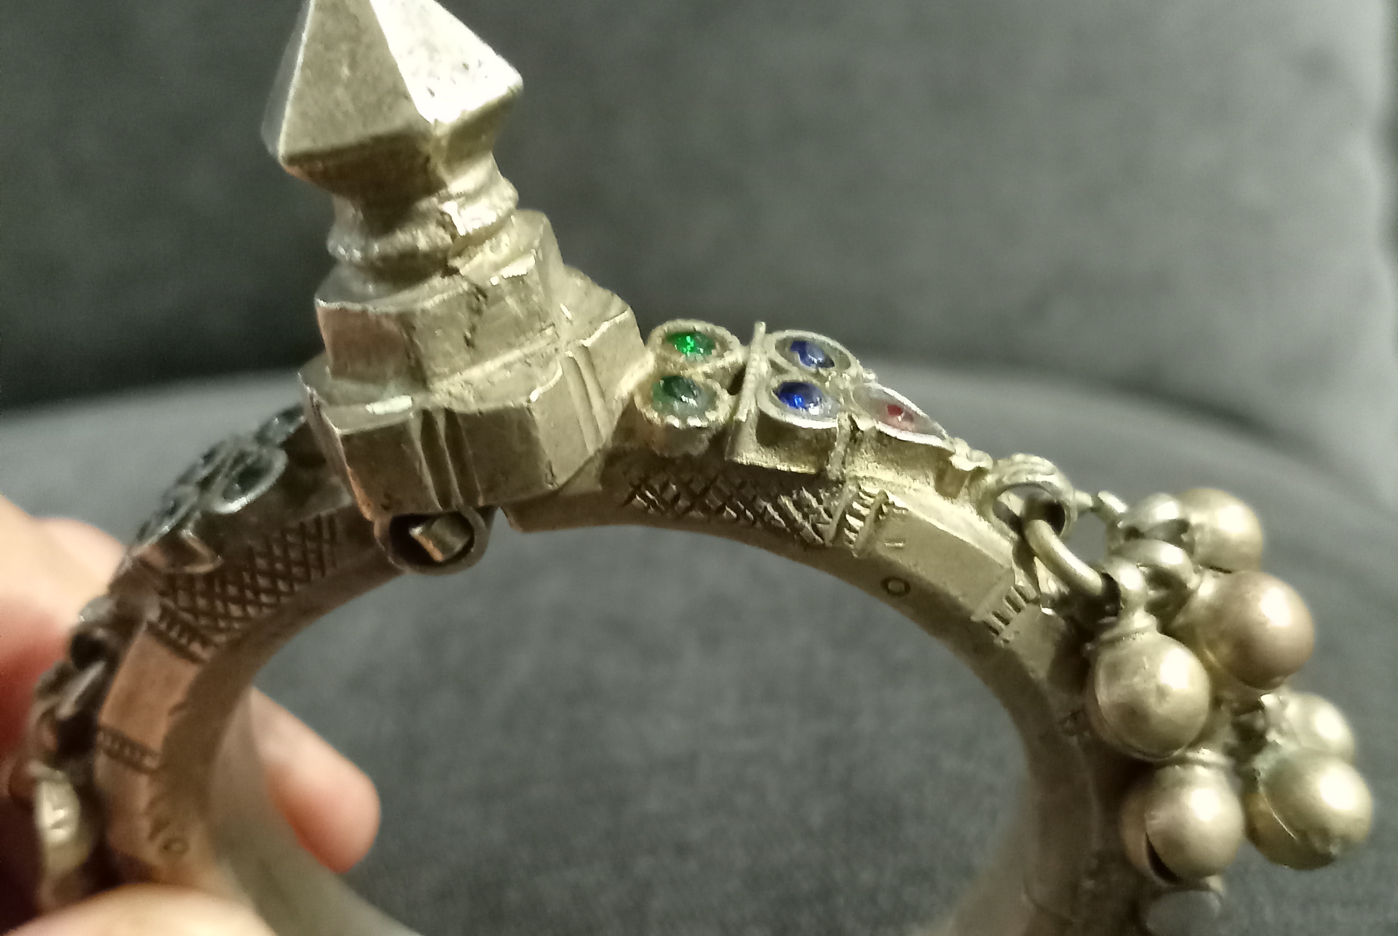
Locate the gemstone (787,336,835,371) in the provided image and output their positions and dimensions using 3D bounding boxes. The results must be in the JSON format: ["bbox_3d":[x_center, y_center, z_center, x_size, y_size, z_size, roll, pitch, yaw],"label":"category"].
[{"bbox_3d":[0.008,-0.008,0.099,0.004,0.002,0.003,13,35,-7],"label":"gemstone"}]

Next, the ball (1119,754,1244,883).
[{"bbox_3d":[0.034,0.025,0.100,0.009,0.009,0.009,0,24,0],"label":"ball"}]

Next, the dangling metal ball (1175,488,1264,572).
[{"bbox_3d":[0.041,0.006,0.112,0.008,0.009,0.008,0,24,0],"label":"dangling metal ball"}]

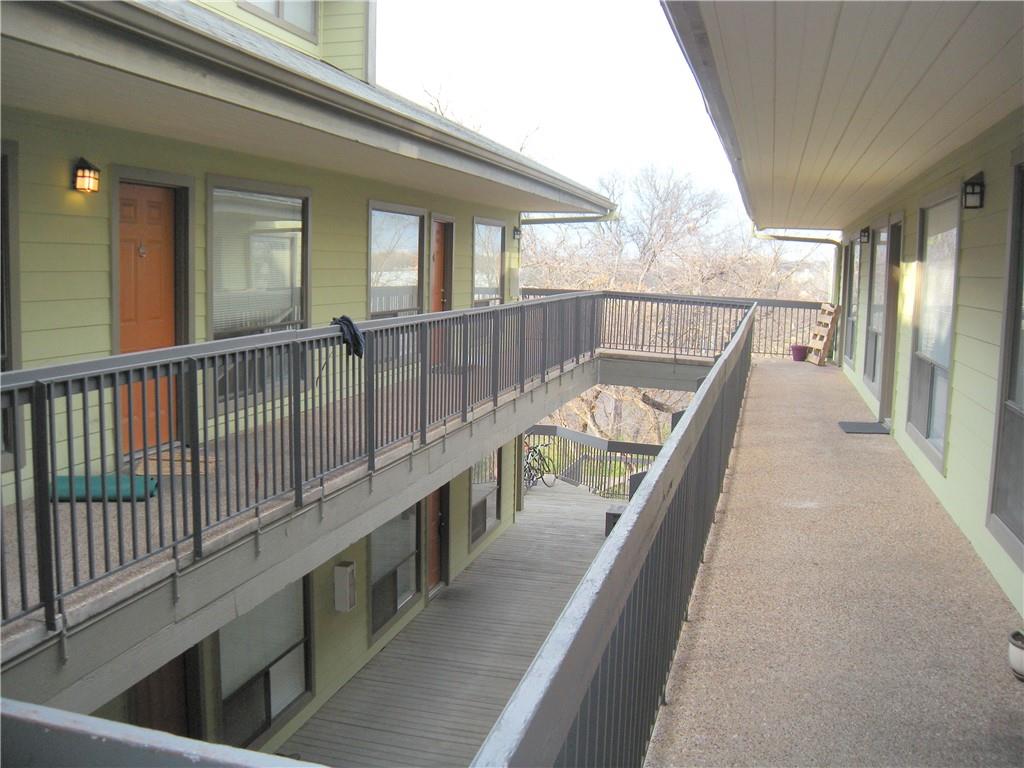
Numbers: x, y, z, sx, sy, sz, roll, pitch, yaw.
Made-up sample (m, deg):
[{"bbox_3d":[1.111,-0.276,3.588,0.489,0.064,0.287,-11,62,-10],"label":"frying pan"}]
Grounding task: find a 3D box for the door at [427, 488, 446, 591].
[{"bbox_3d":[-1.175,1.992,14.887,0.060,2.030,0.910,2,7,14],"label":"door"}]

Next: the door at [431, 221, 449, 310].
[{"bbox_3d":[-1.109,-1.271,14.597,0.060,2.030,0.910,2,7,14],"label":"door"}]

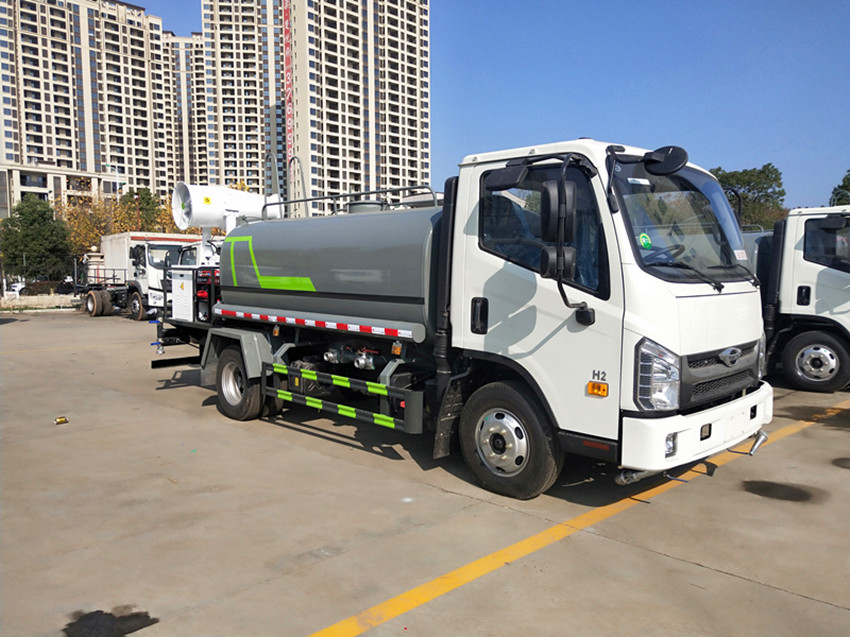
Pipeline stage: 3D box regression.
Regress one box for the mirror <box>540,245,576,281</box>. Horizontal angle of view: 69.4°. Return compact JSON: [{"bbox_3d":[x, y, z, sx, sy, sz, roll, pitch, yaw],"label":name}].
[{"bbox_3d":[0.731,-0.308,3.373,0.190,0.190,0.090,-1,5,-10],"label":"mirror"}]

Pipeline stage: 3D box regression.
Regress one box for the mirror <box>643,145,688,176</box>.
[{"bbox_3d":[1.281,-0.837,3.249,0.220,0.220,0.075,1,-40,15],"label":"mirror"}]

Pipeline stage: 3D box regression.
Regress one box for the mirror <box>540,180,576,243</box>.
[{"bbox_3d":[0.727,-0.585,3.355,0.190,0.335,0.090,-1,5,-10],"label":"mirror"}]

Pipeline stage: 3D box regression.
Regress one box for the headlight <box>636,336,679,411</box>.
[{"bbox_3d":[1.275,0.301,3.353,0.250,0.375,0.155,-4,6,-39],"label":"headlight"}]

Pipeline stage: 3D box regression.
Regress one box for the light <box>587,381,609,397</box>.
[{"bbox_3d":[0.972,0.398,3.437,0.120,0.075,0.030,5,7,45],"label":"light"}]

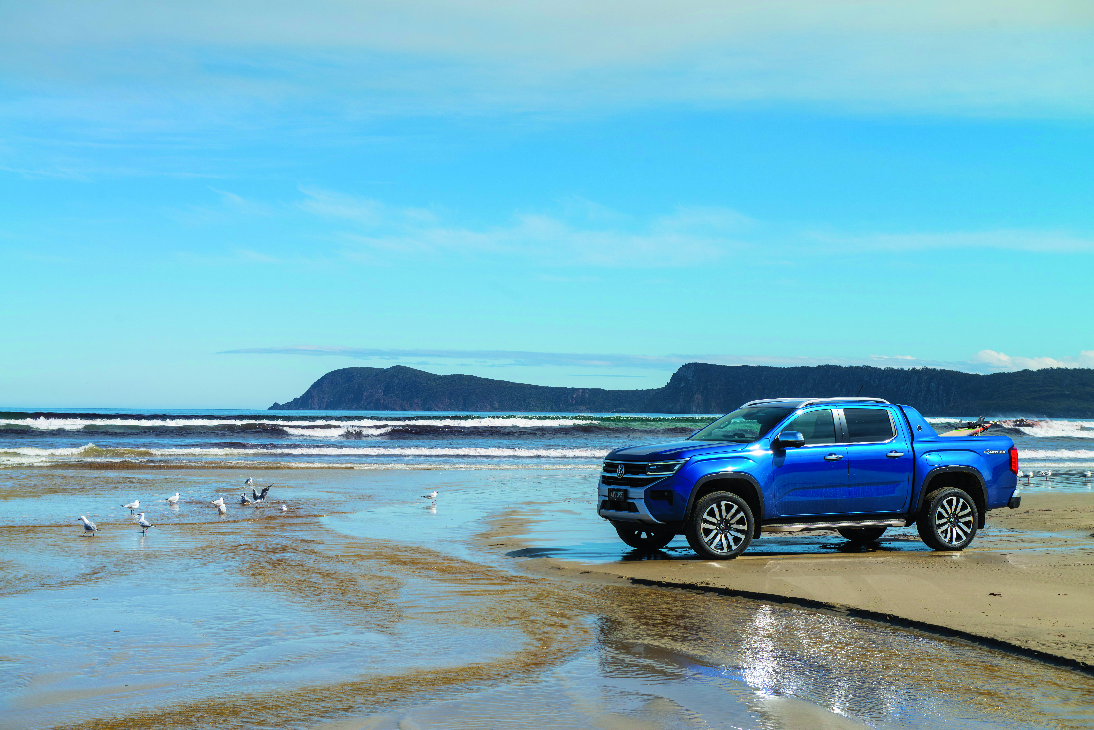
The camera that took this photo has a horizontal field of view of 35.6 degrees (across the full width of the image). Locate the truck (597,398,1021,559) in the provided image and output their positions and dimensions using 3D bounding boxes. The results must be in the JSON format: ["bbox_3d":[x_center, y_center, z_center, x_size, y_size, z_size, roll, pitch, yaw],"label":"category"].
[{"bbox_3d":[3.240,1.352,21.100,5.350,1.880,2.030,1,-2,-25],"label":"truck"}]

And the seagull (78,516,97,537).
[{"bbox_3d":[-6.100,2.156,22.700,0.325,0.280,0.125,0,-2,6],"label":"seagull"}]

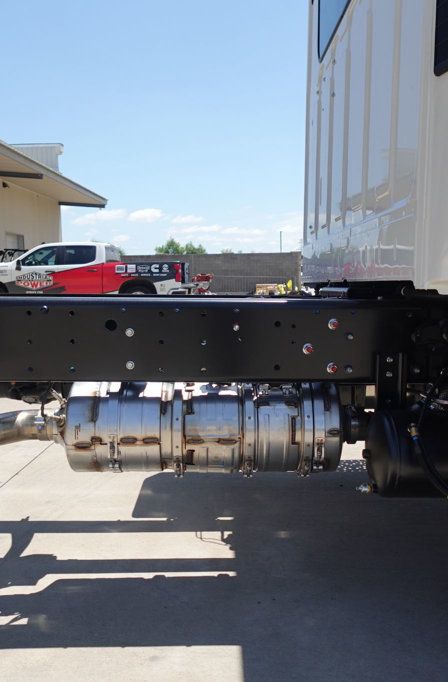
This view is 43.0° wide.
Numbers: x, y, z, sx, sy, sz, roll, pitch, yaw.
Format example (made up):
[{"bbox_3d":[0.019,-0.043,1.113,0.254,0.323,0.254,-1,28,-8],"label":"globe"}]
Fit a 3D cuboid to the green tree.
[{"bbox_3d":[-4.545,-8.439,59.414,5.500,4.600,5.000,0,7,0],"label":"green tree"}]

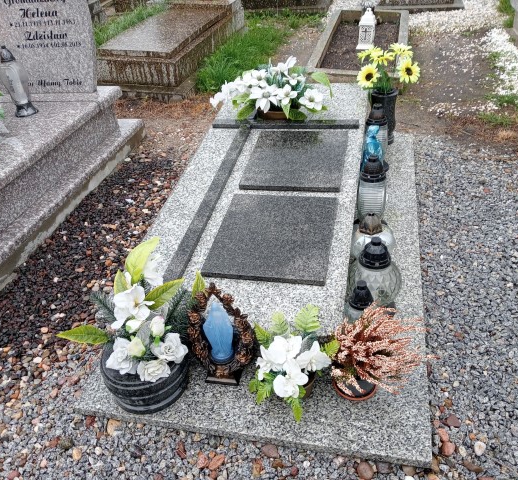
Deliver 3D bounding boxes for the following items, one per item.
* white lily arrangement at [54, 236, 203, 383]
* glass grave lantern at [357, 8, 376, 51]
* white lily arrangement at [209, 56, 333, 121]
[{"bbox_3d":[-0.347,0.209,1.523,0.395,0.333,0.312,3,36,13],"label":"white lily arrangement"},{"bbox_3d":[0.929,-1.838,4.478,0.146,0.312,0.146,10,37,21],"label":"glass grave lantern"},{"bbox_3d":[0.061,-0.752,2.571,0.582,0.250,0.322,3,36,13],"label":"white lily arrangement"}]

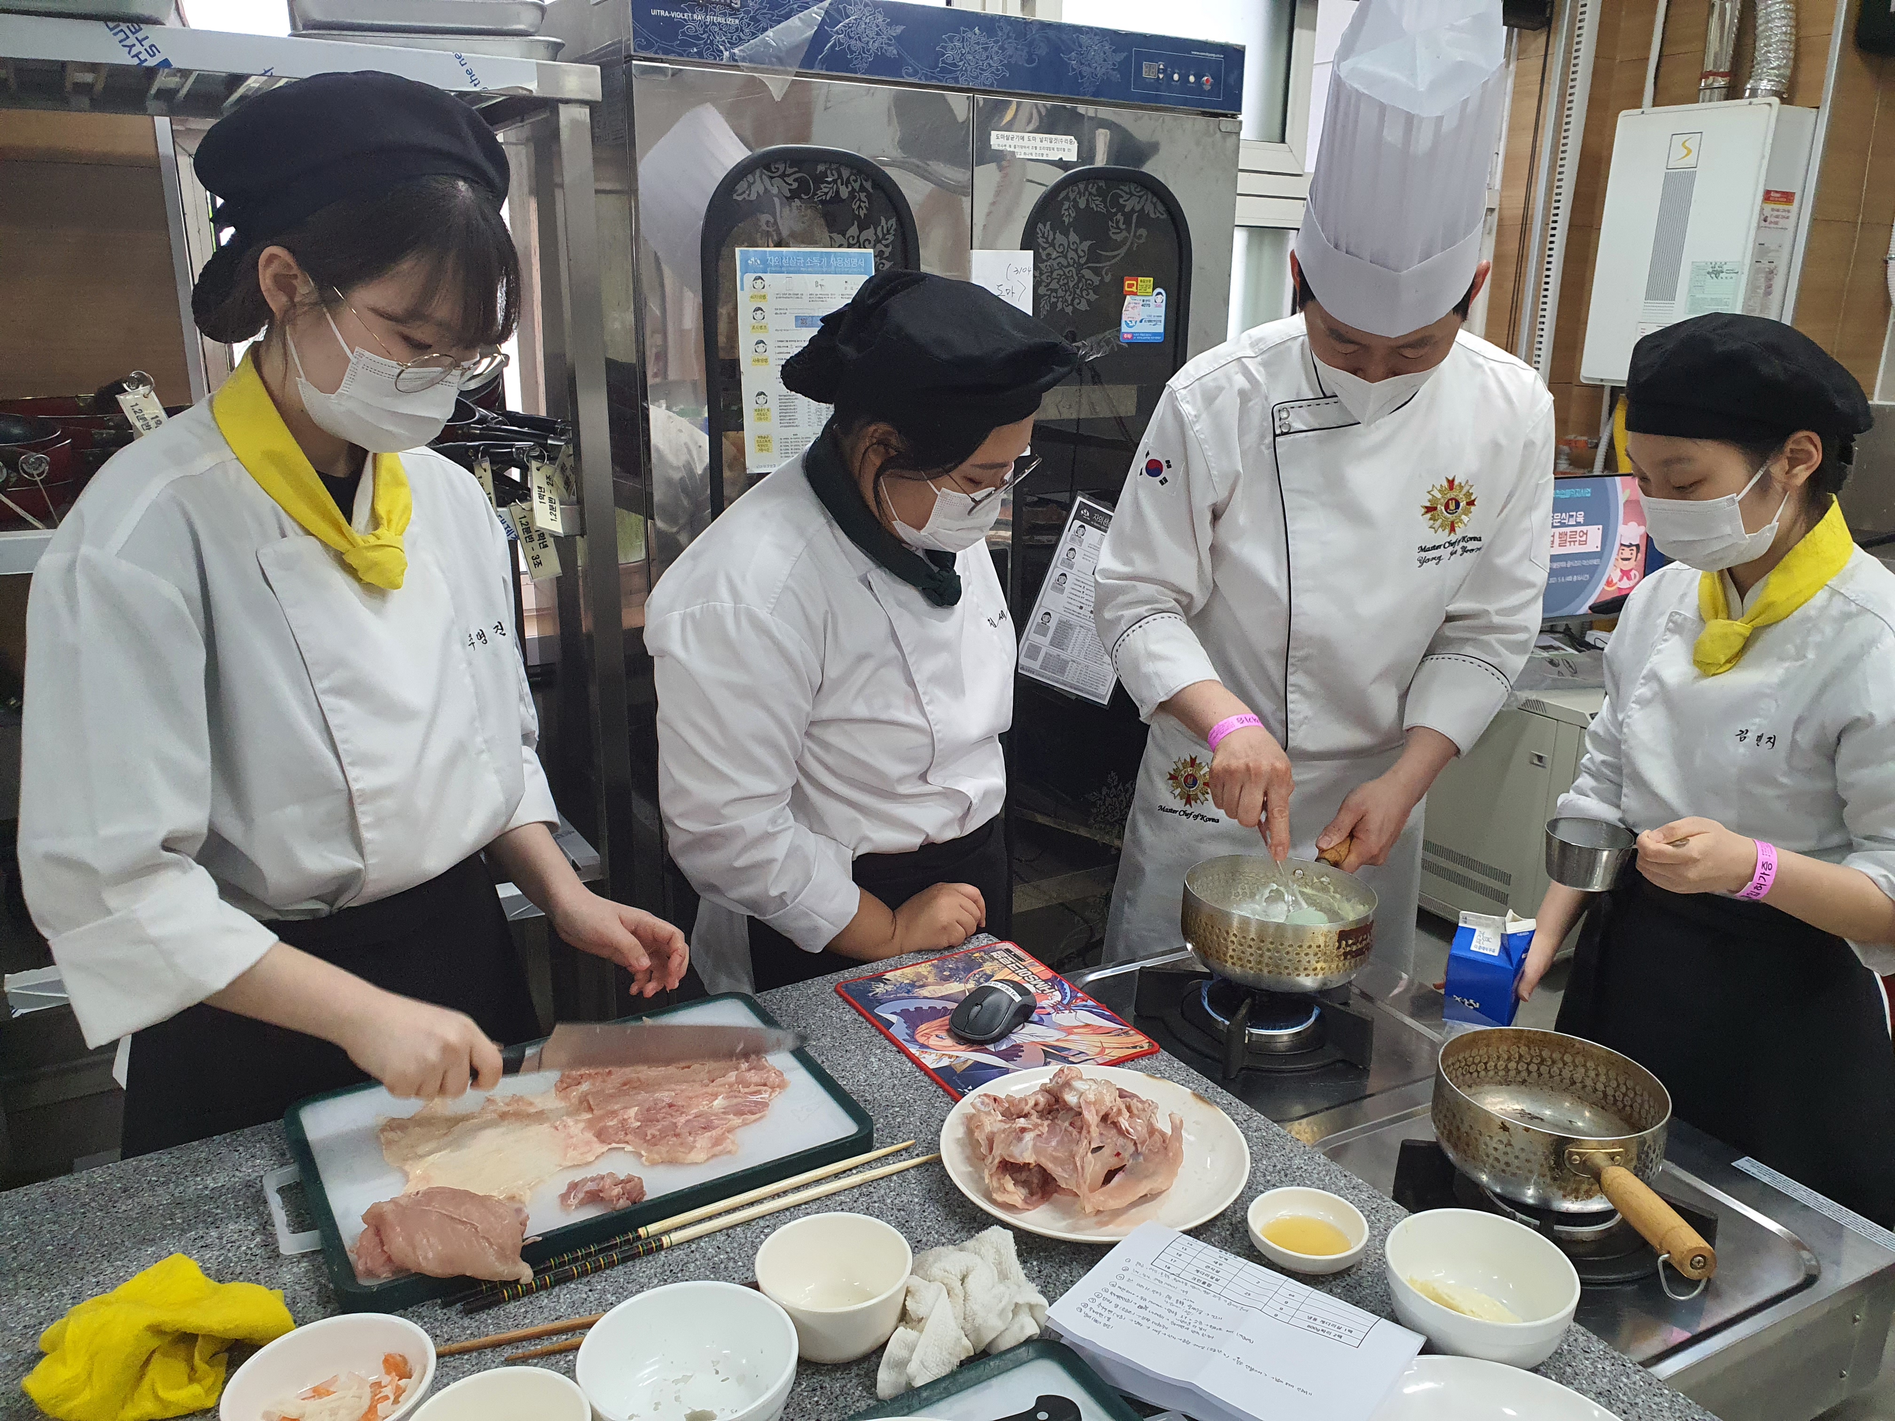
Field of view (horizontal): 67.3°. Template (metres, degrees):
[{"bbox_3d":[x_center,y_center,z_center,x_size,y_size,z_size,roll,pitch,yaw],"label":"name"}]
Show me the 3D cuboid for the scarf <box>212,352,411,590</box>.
[{"bbox_3d":[-0.504,-0.192,1.130,0.160,0.165,0.148,11,20,30],"label":"scarf"}]

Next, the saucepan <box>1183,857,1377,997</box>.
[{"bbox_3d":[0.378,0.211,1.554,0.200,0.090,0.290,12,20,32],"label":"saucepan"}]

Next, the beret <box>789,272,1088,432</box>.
[{"bbox_3d":[-0.015,-0.352,1.400,0.280,0.140,0.230,24,25,21],"label":"beret"}]

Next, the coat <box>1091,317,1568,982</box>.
[{"bbox_3d":[0.409,-0.076,1.617,0.490,0.670,0.400,4,25,11],"label":"coat"}]

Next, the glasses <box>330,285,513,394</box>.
[{"bbox_3d":[-0.400,-0.300,1.050,0.048,0.135,0.138,-41,2,22],"label":"glasses"}]

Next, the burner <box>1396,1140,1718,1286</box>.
[{"bbox_3d":[0.478,0.391,1.127,0.190,0.055,0.190,-8,20,-26],"label":"burner"}]

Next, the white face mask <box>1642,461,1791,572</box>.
[{"bbox_3d":[0.749,-0.193,1.430,0.115,0.105,0.140,-17,20,-7],"label":"white face mask"}]

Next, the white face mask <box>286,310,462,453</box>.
[{"bbox_3d":[-0.412,-0.252,1.045,0.110,0.110,0.135,38,23,1],"label":"white face mask"}]

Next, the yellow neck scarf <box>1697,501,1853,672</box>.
[{"bbox_3d":[0.854,-0.129,1.470,0.155,0.160,0.145,-5,18,-19],"label":"yellow neck scarf"}]

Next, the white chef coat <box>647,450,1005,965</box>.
[{"bbox_3d":[-0.152,-0.022,1.655,0.370,0.560,0.460,18,24,28],"label":"white chef coat"}]

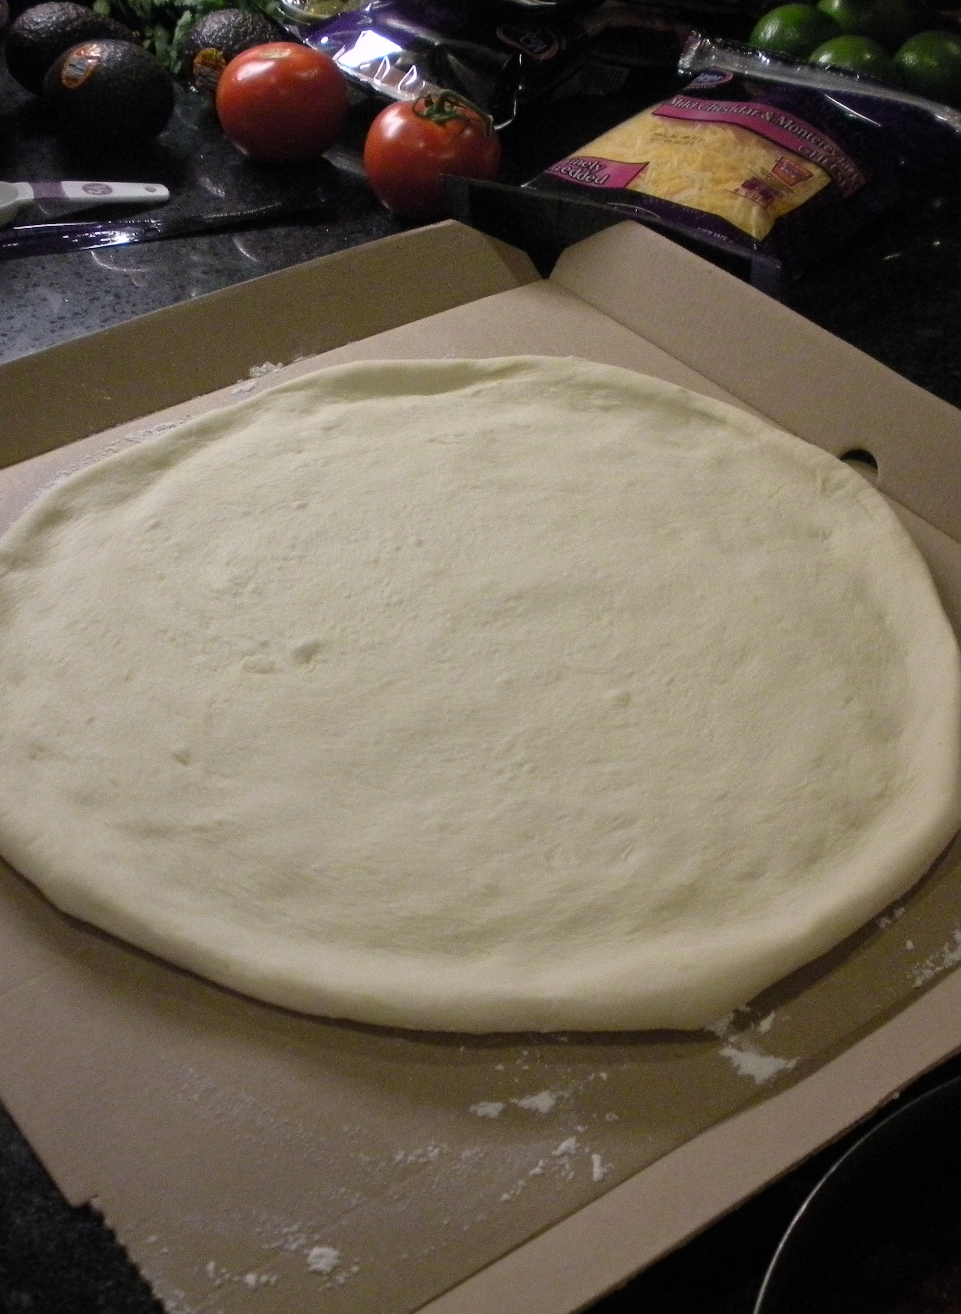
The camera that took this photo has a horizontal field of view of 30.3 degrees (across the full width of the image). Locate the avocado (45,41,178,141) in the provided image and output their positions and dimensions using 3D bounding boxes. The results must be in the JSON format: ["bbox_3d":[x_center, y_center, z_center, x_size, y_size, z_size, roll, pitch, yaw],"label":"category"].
[{"bbox_3d":[-0.200,-0.304,0.956,0.073,0.055,0.055,11,42,12],"label":"avocado"}]

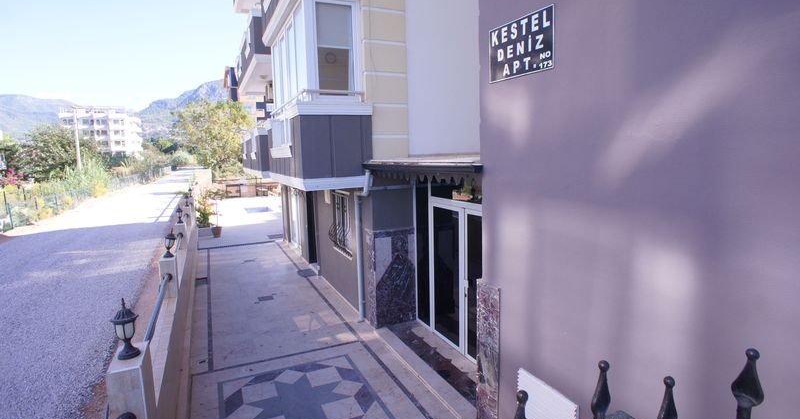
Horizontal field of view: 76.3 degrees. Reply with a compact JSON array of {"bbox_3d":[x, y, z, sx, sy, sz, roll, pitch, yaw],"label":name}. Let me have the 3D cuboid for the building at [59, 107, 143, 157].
[{"bbox_3d":[-83.105,-20.756,141.718,17.000,13.927,14.000,-5,8,-21],"label":"building"}]

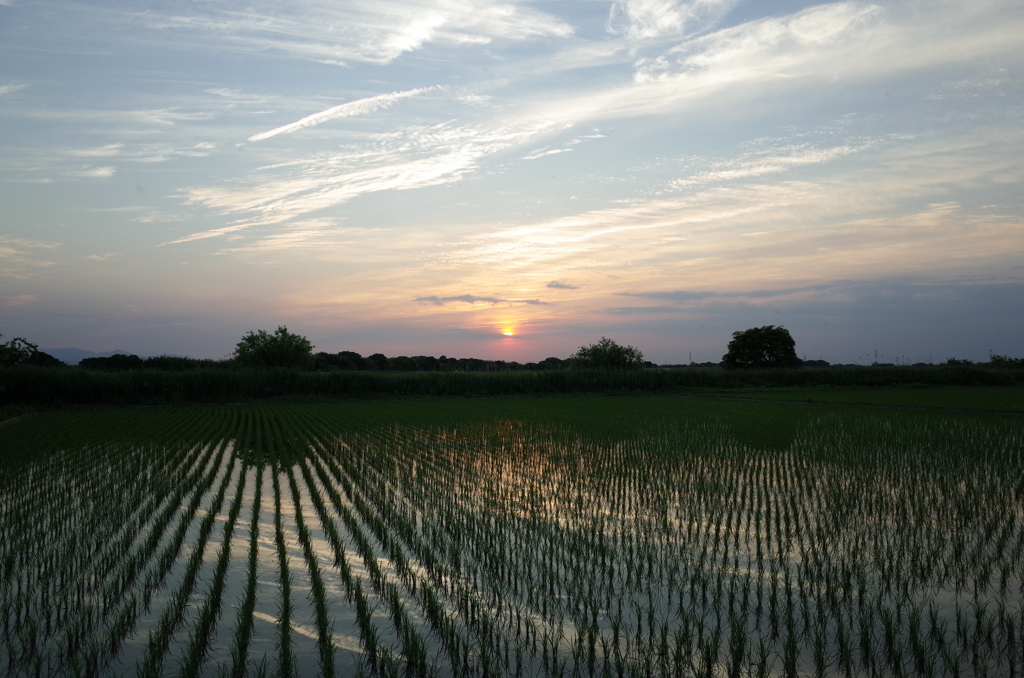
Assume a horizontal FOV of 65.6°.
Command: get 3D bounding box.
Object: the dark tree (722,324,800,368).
[{"bbox_3d":[27.857,1.930,88.362,8.780,6.760,8.340,-1,-2,17],"label":"dark tree"}]

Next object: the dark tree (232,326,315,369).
[{"bbox_3d":[-17.844,1.721,59.393,6.060,5.240,5.760,0,-2,-17],"label":"dark tree"}]

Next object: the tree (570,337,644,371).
[{"bbox_3d":[8.692,2.315,72.900,6.710,4.910,6.370,-1,-2,7],"label":"tree"}]

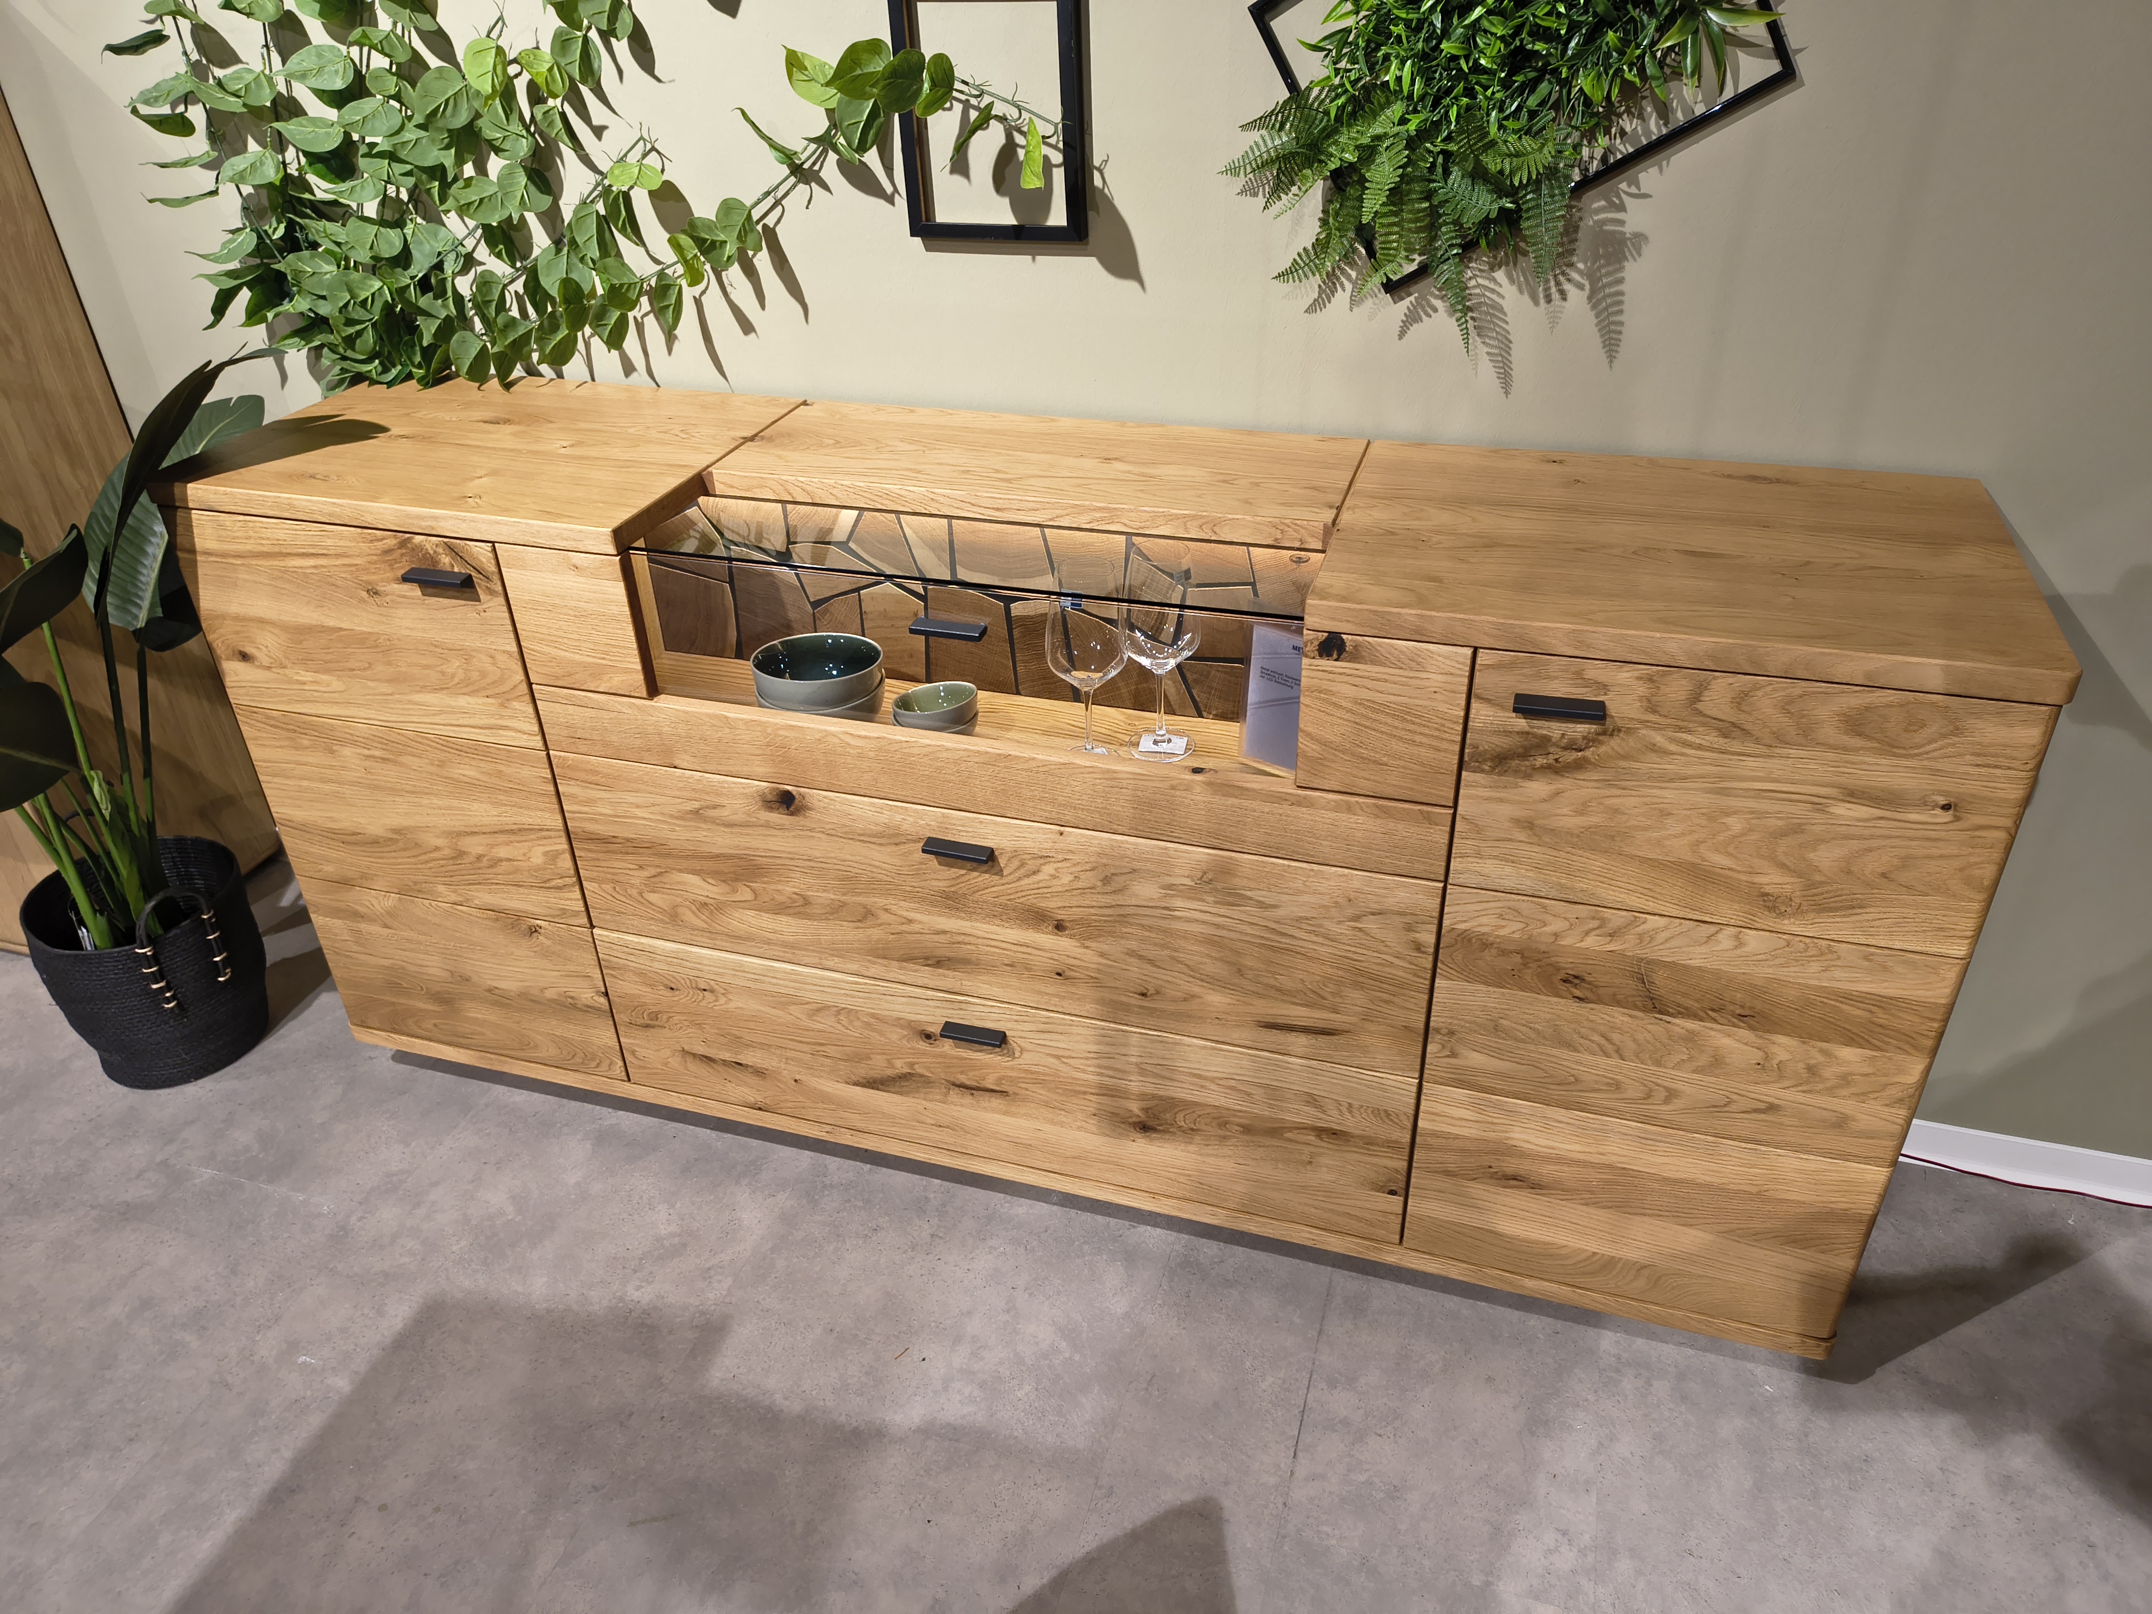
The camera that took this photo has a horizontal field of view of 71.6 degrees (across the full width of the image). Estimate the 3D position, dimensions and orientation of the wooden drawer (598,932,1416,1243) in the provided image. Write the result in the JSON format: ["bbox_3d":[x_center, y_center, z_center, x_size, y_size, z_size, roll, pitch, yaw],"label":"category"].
[{"bbox_3d":[-0.059,0.236,1.937,1.010,0.250,0.408,8,33,16],"label":"wooden drawer"}]

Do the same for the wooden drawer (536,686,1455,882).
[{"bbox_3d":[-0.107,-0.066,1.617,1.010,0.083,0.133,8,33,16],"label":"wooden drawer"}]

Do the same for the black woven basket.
[{"bbox_3d":[-1.381,0.238,2.258,0.288,0.270,0.288,8,33,16],"label":"black woven basket"}]

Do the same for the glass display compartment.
[{"bbox_3d":[-0.101,-0.186,1.595,0.726,0.194,0.224,8,33,16],"label":"glass display compartment"}]

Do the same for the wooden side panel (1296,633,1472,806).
[{"bbox_3d":[0.297,-0.090,1.445,0.154,0.171,0.025,8,34,15],"label":"wooden side panel"}]

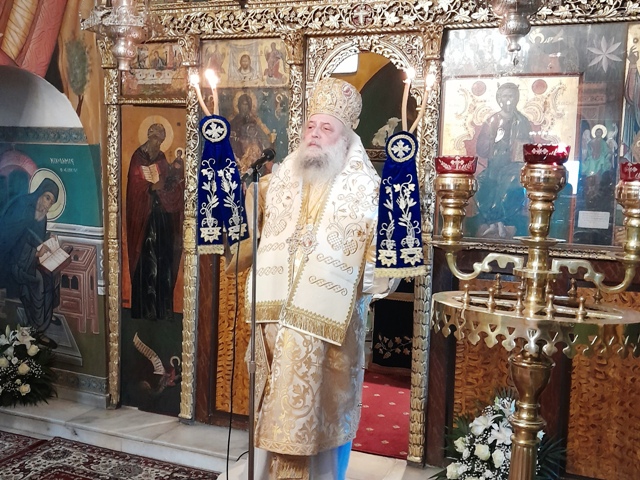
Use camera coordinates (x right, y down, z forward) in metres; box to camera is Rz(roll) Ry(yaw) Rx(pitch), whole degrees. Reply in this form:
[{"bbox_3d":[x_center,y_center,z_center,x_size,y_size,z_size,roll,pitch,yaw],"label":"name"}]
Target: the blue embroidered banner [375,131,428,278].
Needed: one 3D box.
[{"bbox_3d":[0.300,-0.132,1.860,0.195,0.550,0.080,1,6,13],"label":"blue embroidered banner"}]

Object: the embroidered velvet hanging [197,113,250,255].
[{"bbox_3d":[-0.395,-0.225,2.020,0.205,0.565,0.080,0,6,-4],"label":"embroidered velvet hanging"}]

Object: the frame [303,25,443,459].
[{"bbox_3d":[0.236,0.055,2.565,0.685,2.146,0.130,4,6,15],"label":"frame"}]

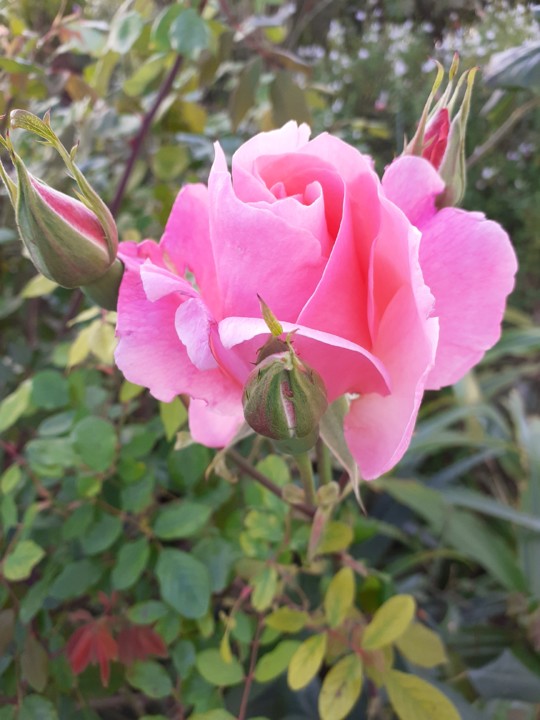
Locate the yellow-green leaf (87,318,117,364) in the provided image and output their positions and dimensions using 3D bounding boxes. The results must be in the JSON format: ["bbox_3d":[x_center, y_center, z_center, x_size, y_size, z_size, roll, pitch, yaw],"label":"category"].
[{"bbox_3d":[-0.131,-0.015,0.440,0.025,0.038,0.008,5,-19,-12],"label":"yellow-green leaf"}]

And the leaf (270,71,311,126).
[{"bbox_3d":[0.018,-0.240,0.520,0.035,0.057,0.010,0,1,2],"label":"leaf"}]

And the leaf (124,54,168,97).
[{"bbox_3d":[-0.137,-0.315,0.620,0.024,0.066,0.010,42,-6,6],"label":"leaf"}]

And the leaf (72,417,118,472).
[{"bbox_3d":[-0.119,0.057,0.380,0.031,0.009,0.039,-9,64,-5],"label":"leaf"}]

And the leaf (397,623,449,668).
[{"bbox_3d":[0.125,0.240,0.470,0.047,0.008,0.030,23,65,12],"label":"leaf"}]

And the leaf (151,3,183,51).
[{"bbox_3d":[-0.099,-0.326,0.550,0.035,0.047,0.011,12,3,-9],"label":"leaf"}]

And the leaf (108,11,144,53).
[{"bbox_3d":[-0.157,-0.363,0.620,0.028,0.051,0.009,22,-5,2],"label":"leaf"}]

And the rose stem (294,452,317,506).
[{"bbox_3d":[0.012,0.040,0.189,0.005,0.023,0.005,-17,29,-5],"label":"rose stem"}]

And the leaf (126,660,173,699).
[{"bbox_3d":[-0.101,0.268,0.470,0.042,0.008,0.024,19,61,11],"label":"leaf"}]

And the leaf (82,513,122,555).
[{"bbox_3d":[-0.140,0.145,0.470,0.029,0.008,0.041,36,66,19],"label":"leaf"}]

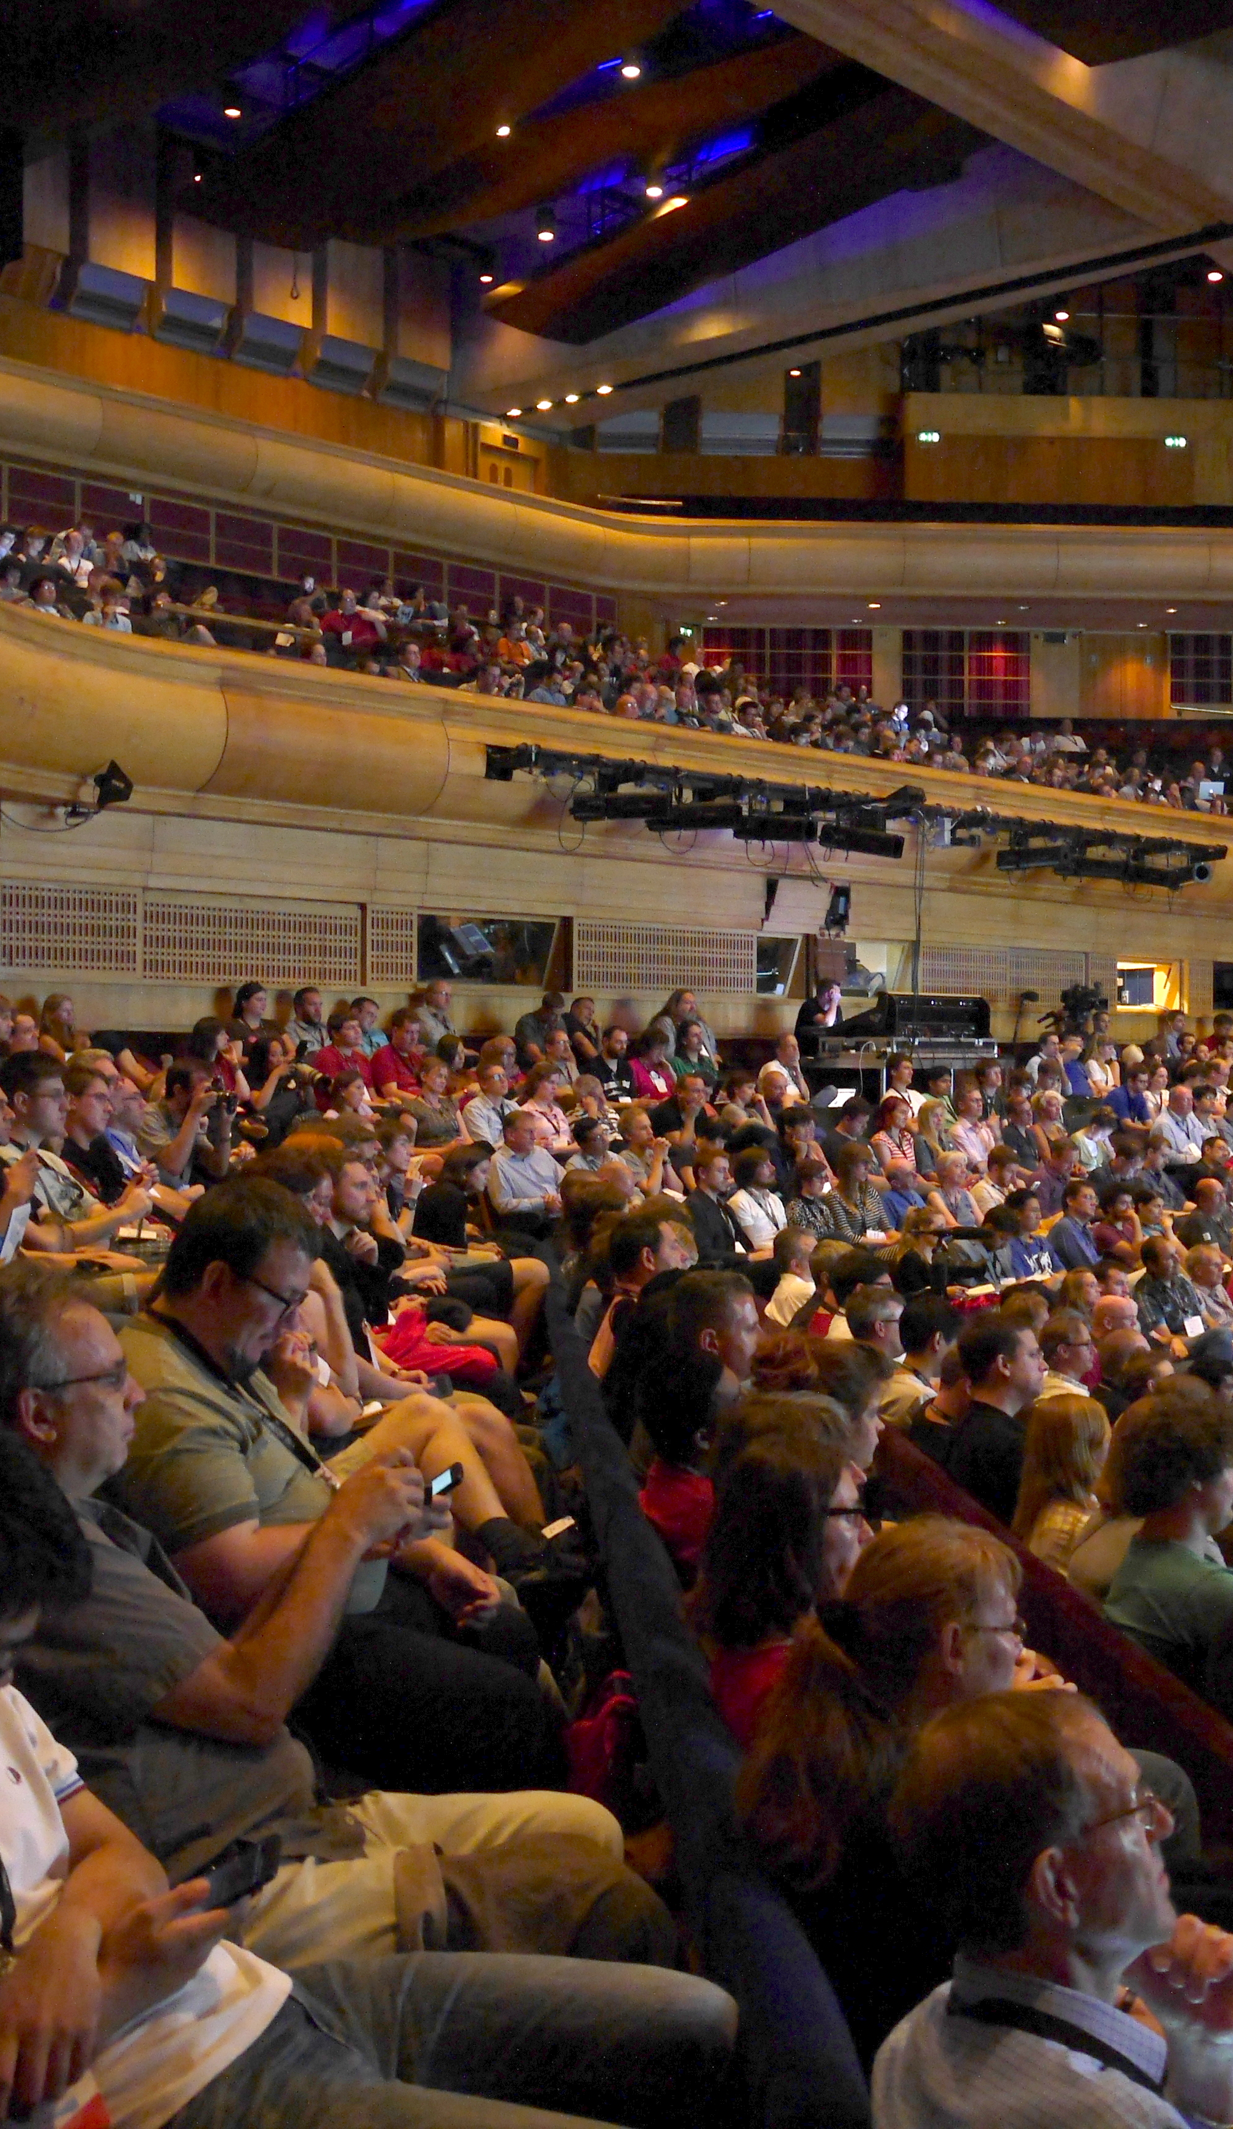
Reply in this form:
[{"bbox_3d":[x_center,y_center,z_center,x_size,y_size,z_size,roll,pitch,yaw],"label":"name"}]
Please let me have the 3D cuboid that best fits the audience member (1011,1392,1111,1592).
[{"bbox_3d":[1.180,1.330,5.270,0.750,1.180,0.470,0,0,-18],"label":"audience member"}]

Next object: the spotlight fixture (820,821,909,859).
[{"bbox_3d":[2.070,-1.880,19.300,0.720,0.220,0.220,0,0,30],"label":"spotlight fixture"}]

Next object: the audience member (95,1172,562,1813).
[{"bbox_3d":[-0.350,0.760,3.070,0.780,1.200,0.560,0,0,-10],"label":"audience member"}]

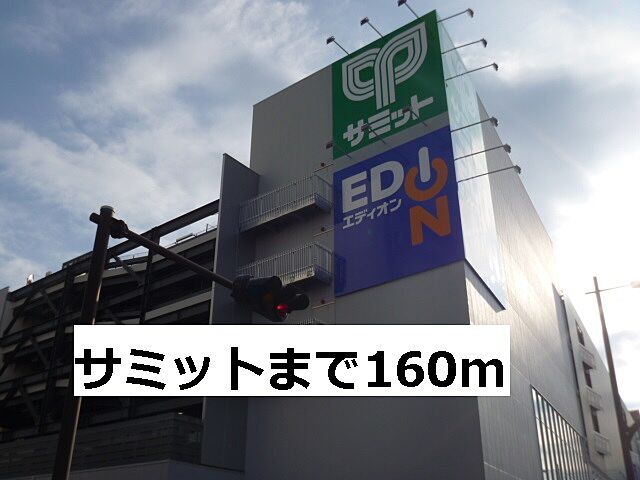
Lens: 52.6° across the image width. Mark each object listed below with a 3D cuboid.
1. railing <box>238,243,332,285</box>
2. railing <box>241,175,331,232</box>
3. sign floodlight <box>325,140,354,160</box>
[{"bbox_3d":[-1.613,1.749,29.552,4.558,1.555,1.299,-19,-33,32],"label":"railing"},{"bbox_3d":[-1.624,-1.447,31.231,4.558,1.555,1.299,-19,-33,32],"label":"railing"},{"bbox_3d":[0.977,-4.088,30.145,0.447,0.341,1.683,-19,-33,32],"label":"sign floodlight"}]

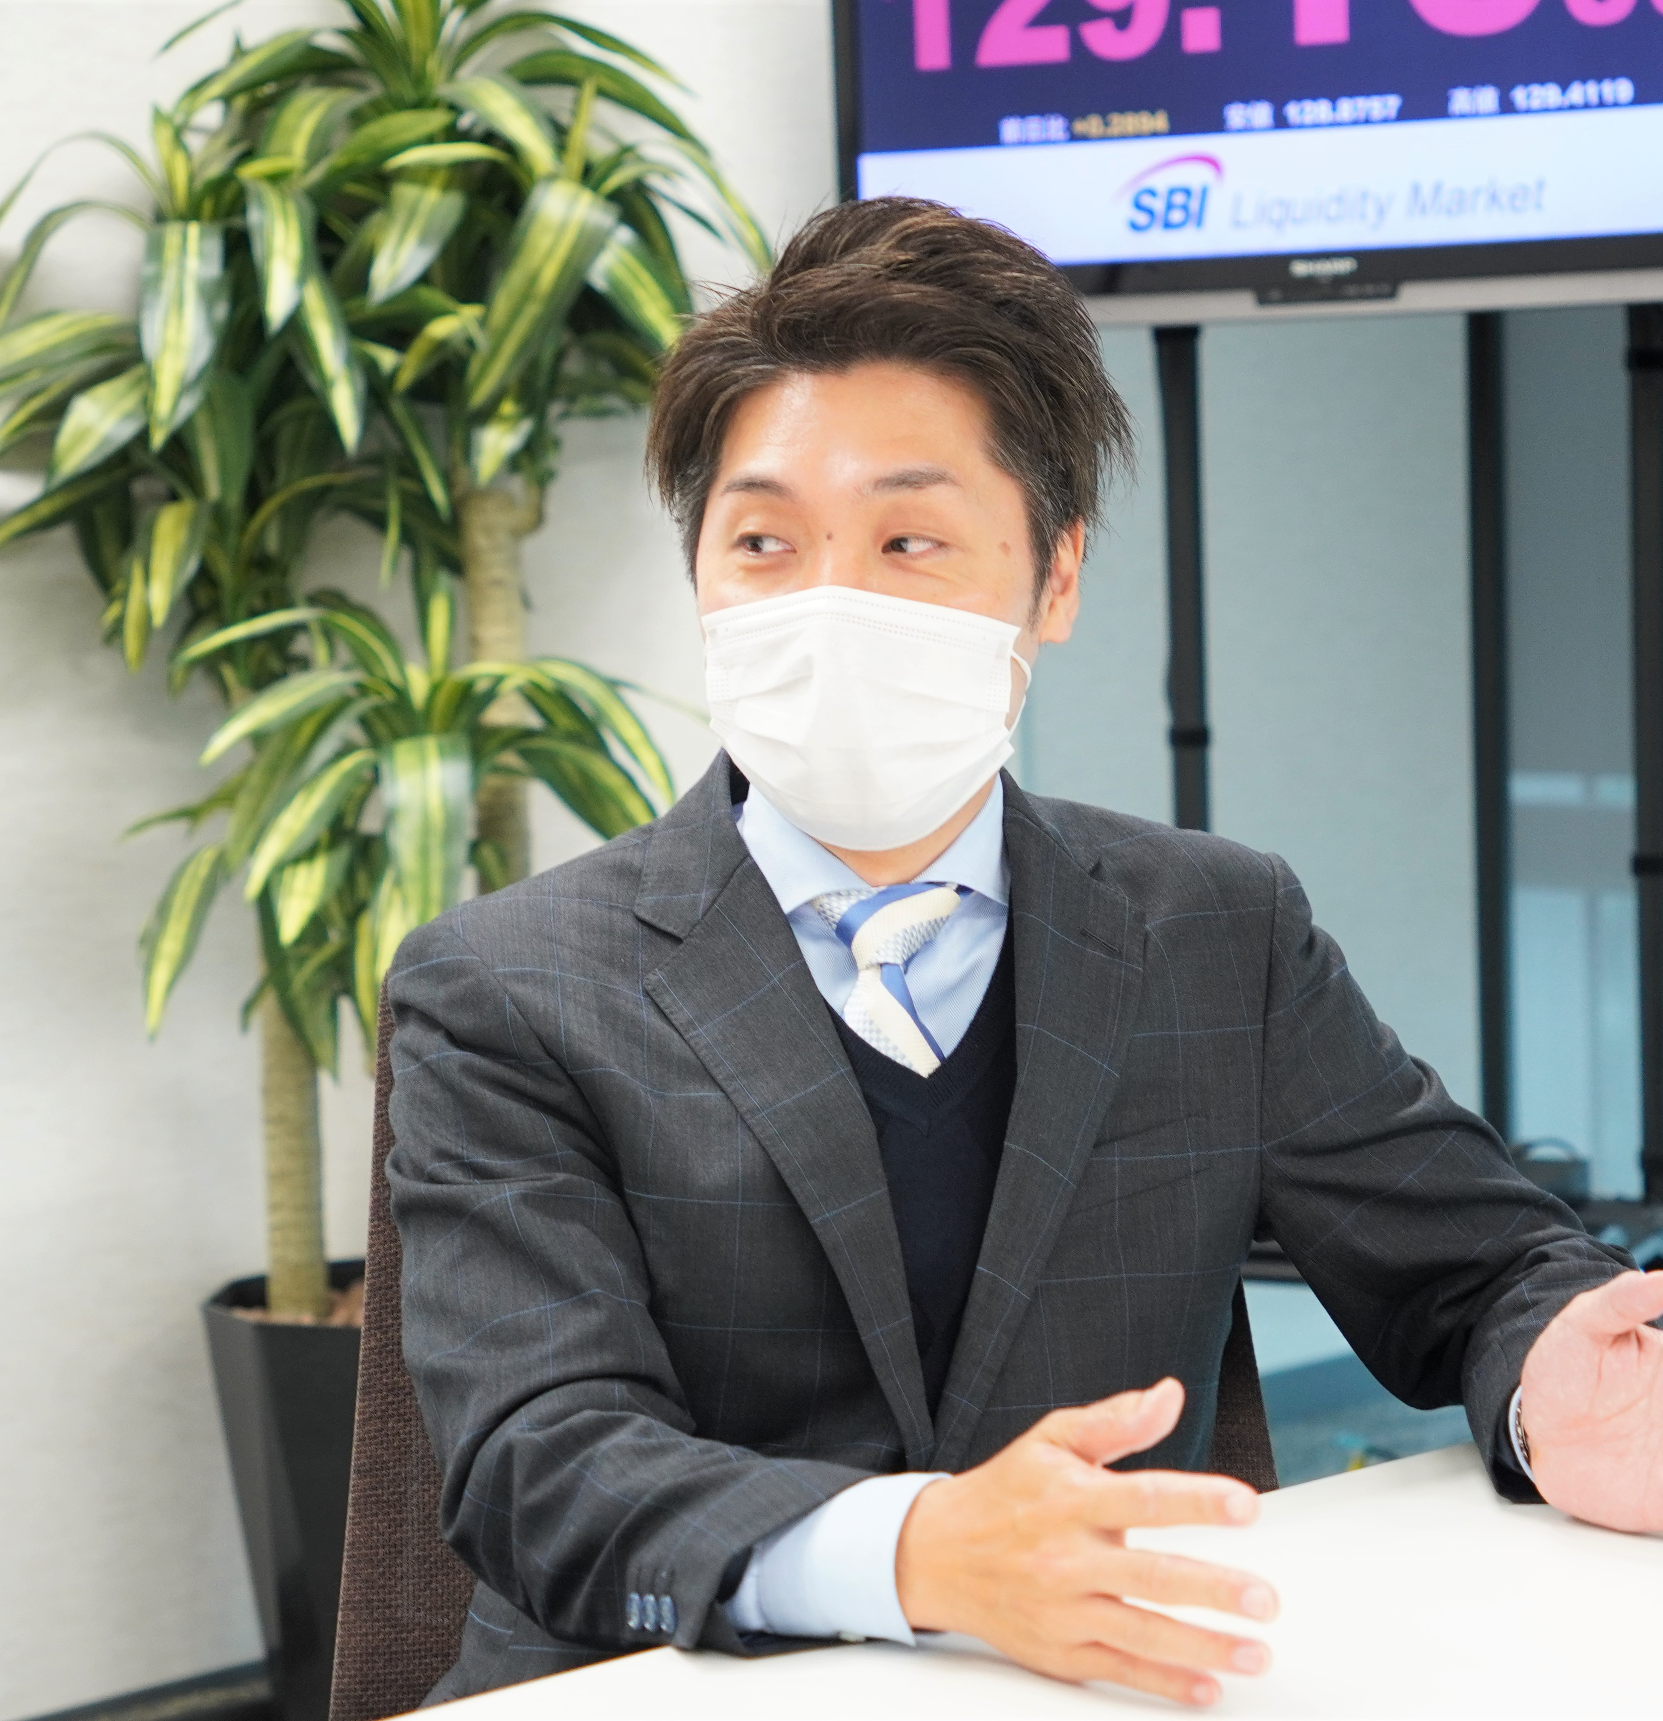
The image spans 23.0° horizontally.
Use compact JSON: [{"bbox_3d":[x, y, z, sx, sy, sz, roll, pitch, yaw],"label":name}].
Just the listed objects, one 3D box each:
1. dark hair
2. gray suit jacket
[{"bbox_3d":[0.026,-0.186,1.765,0.205,0.205,0.225,0,6,17],"label":"dark hair"},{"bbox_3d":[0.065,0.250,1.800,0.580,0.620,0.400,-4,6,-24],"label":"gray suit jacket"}]

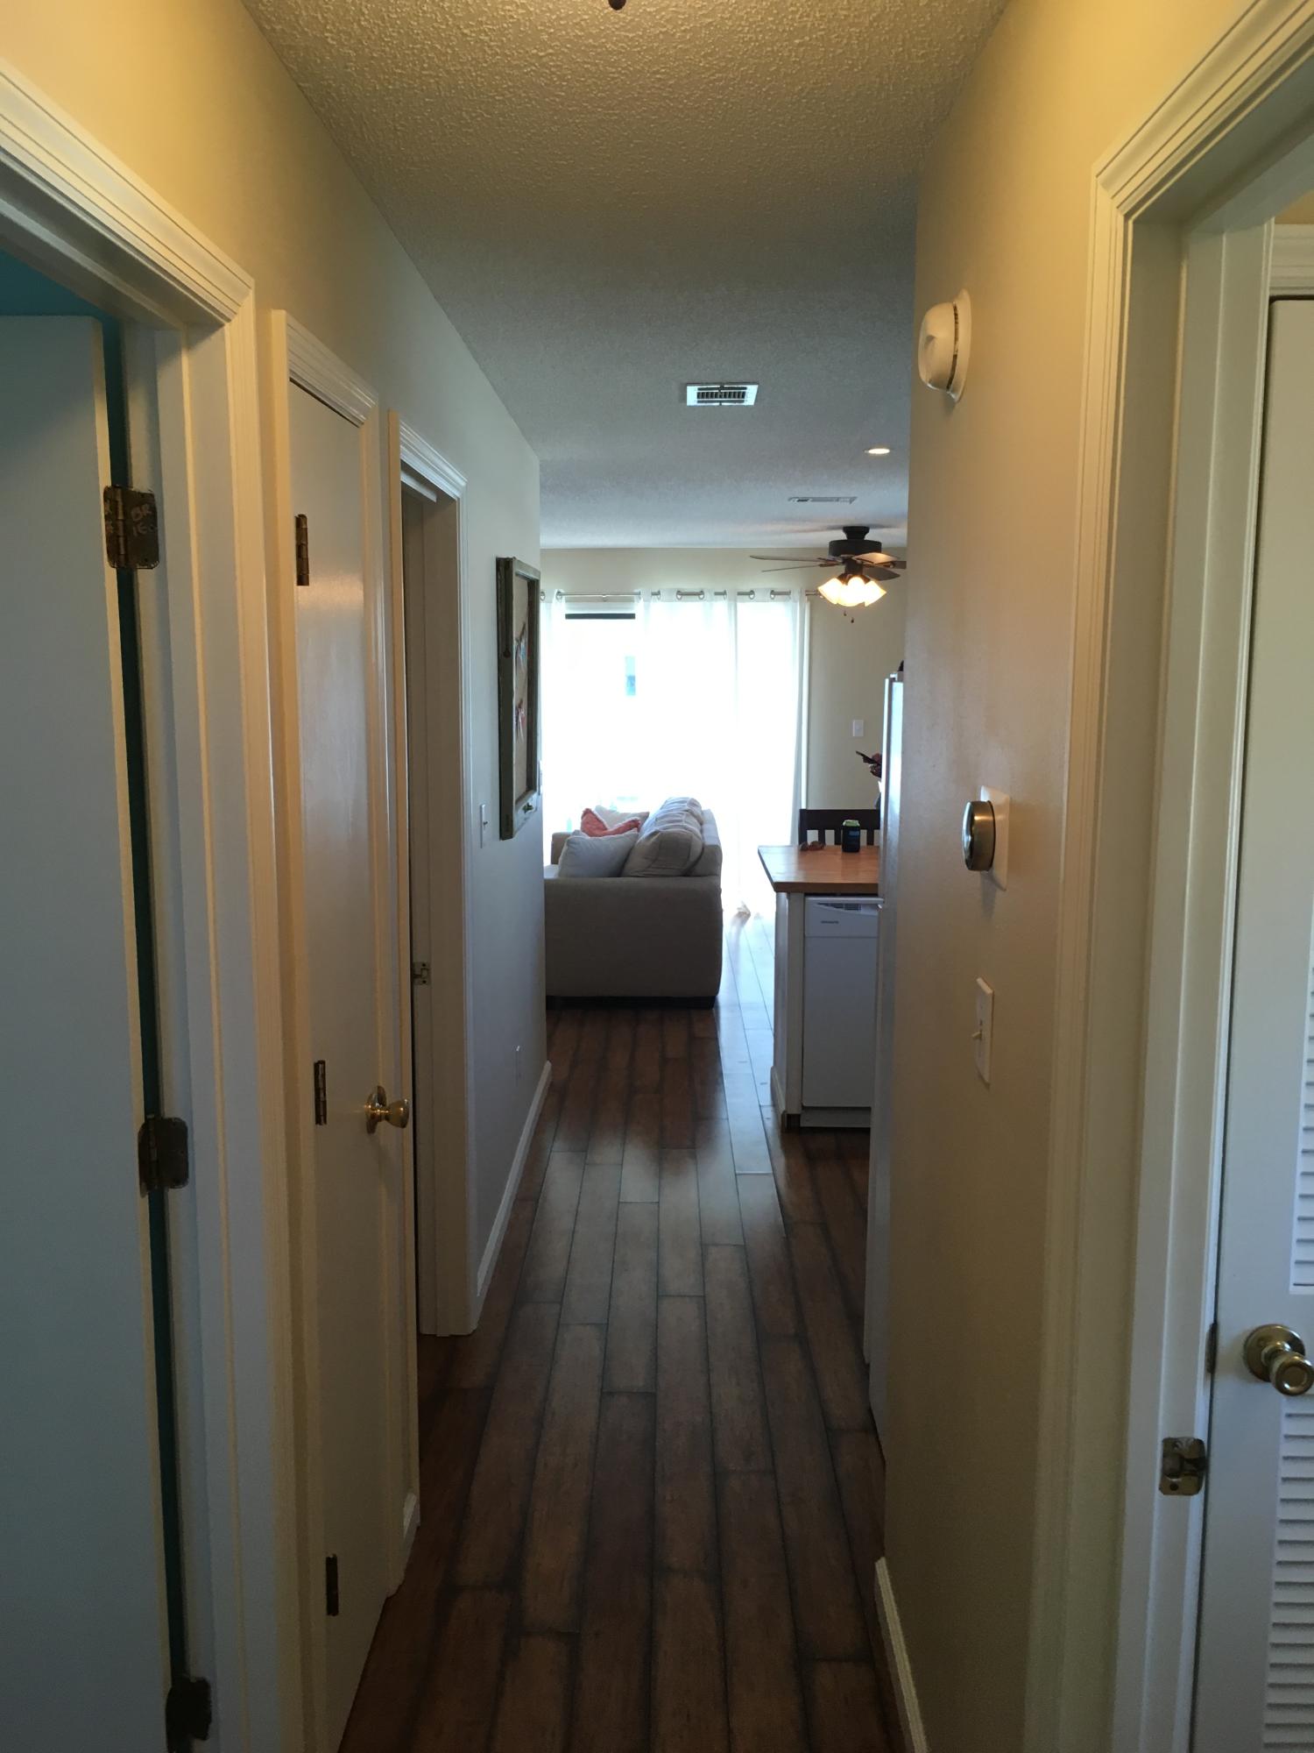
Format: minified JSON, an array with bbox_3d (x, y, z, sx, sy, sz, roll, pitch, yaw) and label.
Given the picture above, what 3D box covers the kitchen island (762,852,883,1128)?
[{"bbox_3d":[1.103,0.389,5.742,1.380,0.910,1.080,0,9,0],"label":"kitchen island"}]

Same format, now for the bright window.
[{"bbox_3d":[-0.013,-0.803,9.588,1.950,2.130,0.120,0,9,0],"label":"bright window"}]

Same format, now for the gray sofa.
[{"bbox_3d":[-0.156,0.074,7.991,0.950,0.860,1.920,0,9,0],"label":"gray sofa"}]

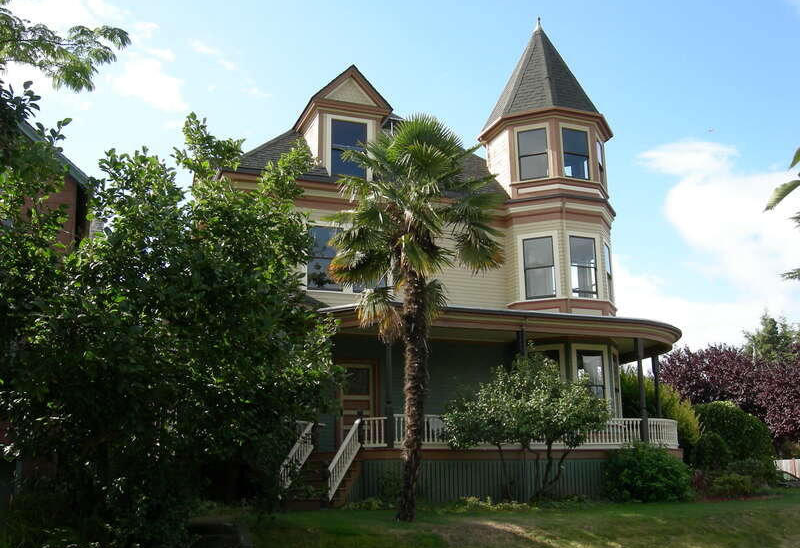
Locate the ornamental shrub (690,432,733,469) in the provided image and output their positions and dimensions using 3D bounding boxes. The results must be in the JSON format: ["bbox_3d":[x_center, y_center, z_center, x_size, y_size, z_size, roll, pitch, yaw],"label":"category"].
[{"bbox_3d":[8.901,5.323,23.711,1.200,1.580,1.140,-5,-13,20],"label":"ornamental shrub"}]

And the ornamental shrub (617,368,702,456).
[{"bbox_3d":[8.318,4.866,26.570,2.630,3.690,2.500,-4,-13,17],"label":"ornamental shrub"}]

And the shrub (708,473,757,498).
[{"bbox_3d":[7.984,5.056,19.984,1.150,0.560,1.090,-5,-13,21],"label":"shrub"}]

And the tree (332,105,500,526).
[{"bbox_3d":[0.335,0.616,15.516,3.360,7.620,3.290,-1,-12,1],"label":"tree"}]

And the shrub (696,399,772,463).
[{"bbox_3d":[10.673,5.355,26.465,2.550,2.640,2.420,-5,-13,21],"label":"shrub"}]

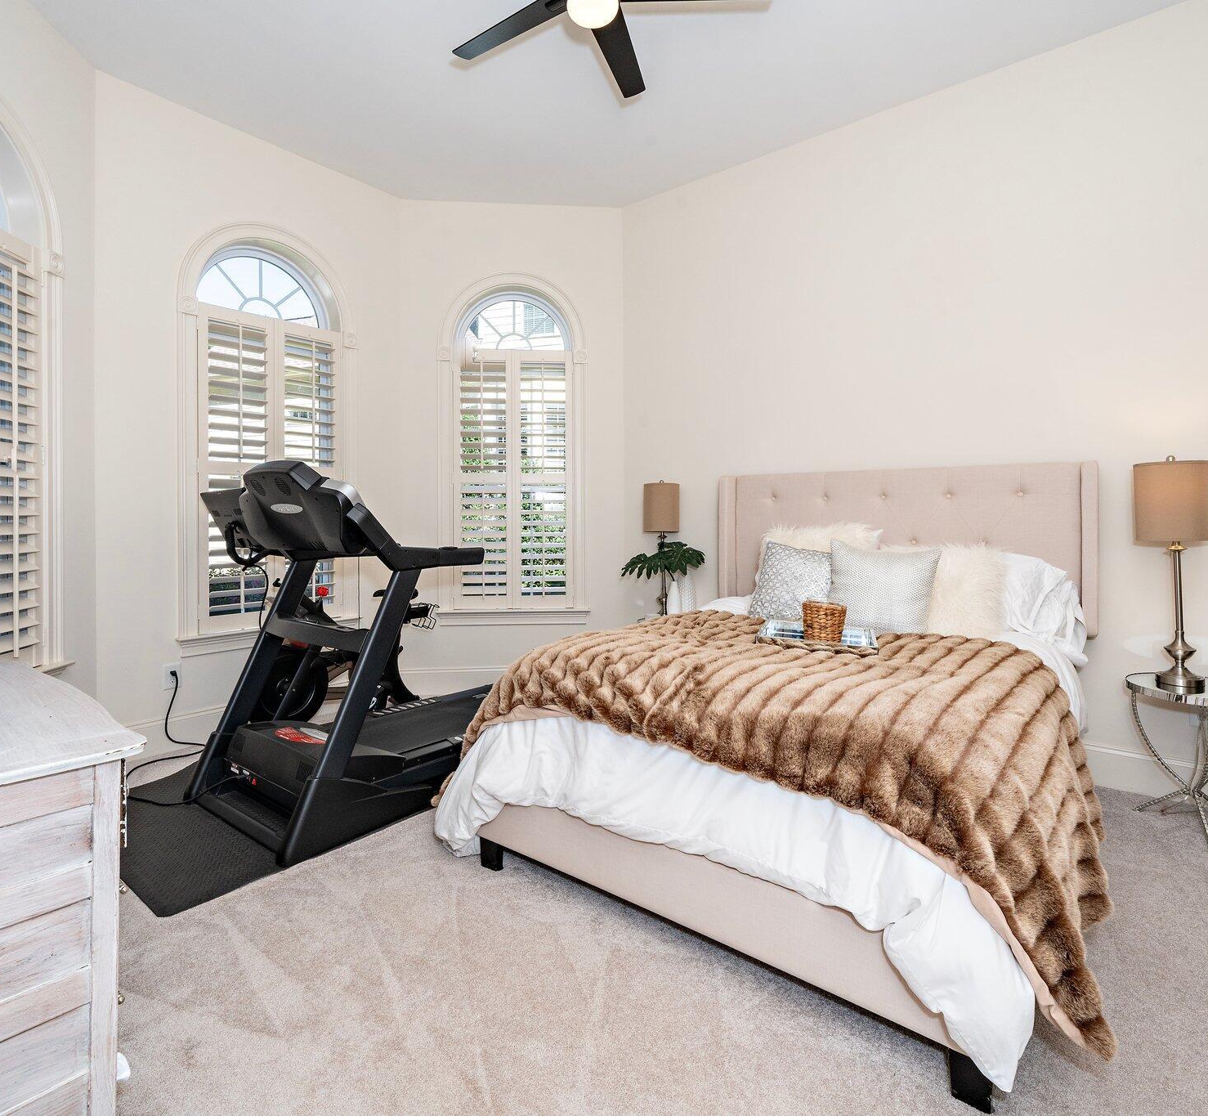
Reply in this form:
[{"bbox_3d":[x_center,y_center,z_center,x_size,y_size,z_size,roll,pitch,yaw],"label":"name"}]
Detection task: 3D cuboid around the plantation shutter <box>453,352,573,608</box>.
[{"bbox_3d":[-0.616,-0.535,4.432,0.813,1.746,0.070,0,3,-3],"label":"plantation shutter"}]

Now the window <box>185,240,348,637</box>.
[{"bbox_3d":[-1.864,-0.684,3.637,0.140,2.124,0.887,2,3,39],"label":"window"}]

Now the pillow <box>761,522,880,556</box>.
[{"bbox_3d":[1.053,0.082,3.279,0.540,0.470,0.170,2,-15,39],"label":"pillow"}]

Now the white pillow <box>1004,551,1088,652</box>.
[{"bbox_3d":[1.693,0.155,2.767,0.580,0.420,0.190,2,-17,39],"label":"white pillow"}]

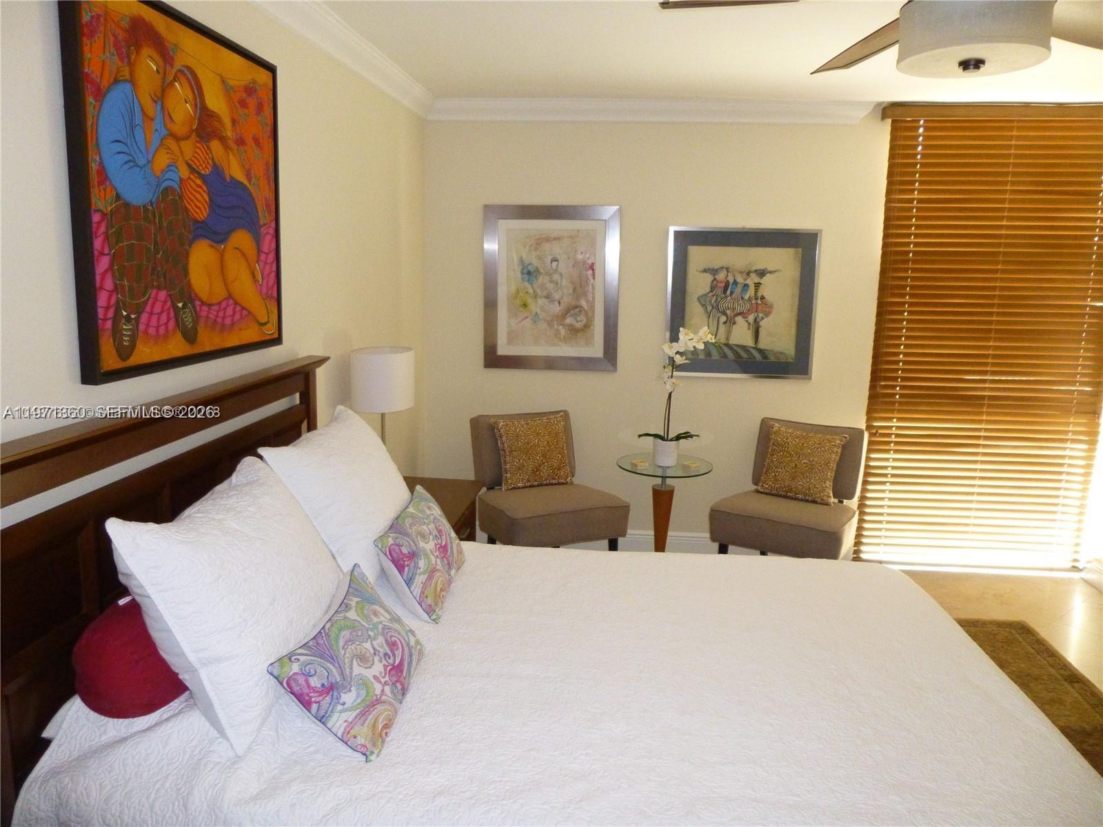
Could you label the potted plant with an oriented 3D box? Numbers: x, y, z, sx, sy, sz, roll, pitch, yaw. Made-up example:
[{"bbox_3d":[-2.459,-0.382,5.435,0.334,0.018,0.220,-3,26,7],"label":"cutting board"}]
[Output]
[{"bbox_3d":[0.607,-0.079,3.887,0.366,0.670,0.230,2,10,5],"label":"potted plant"}]

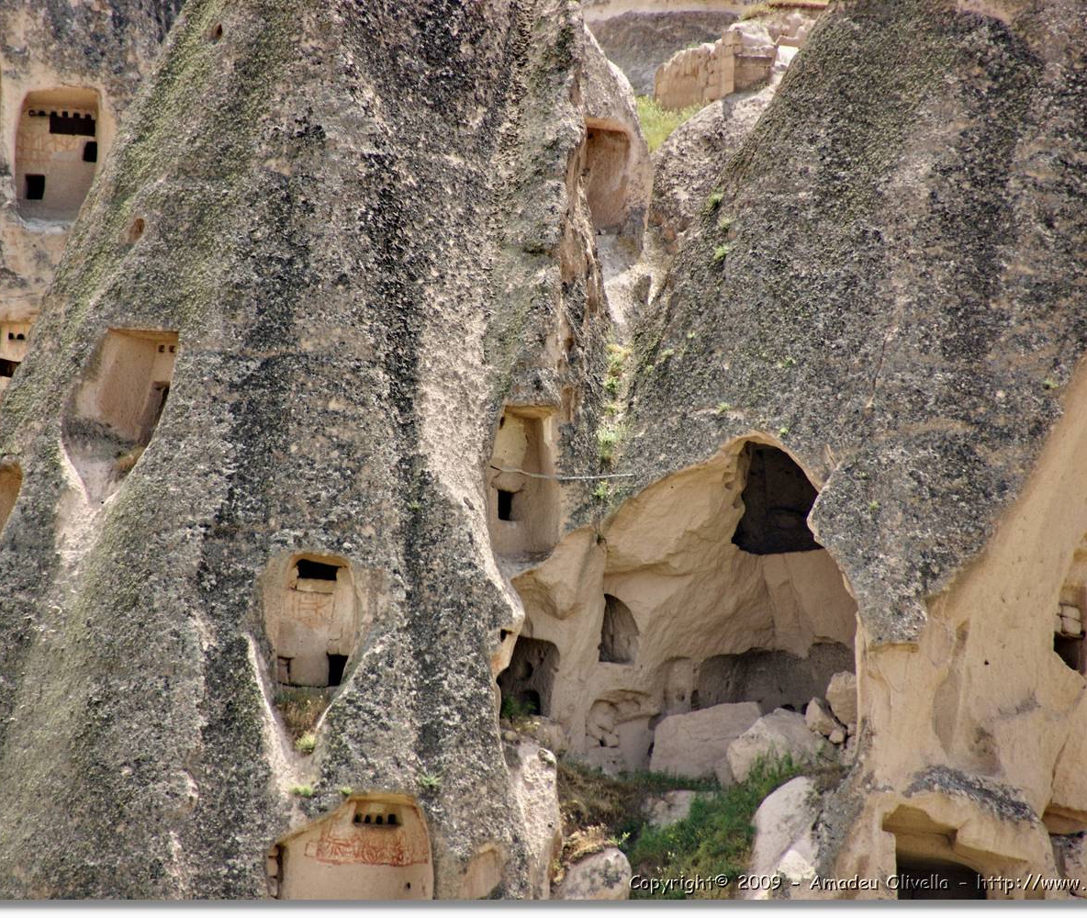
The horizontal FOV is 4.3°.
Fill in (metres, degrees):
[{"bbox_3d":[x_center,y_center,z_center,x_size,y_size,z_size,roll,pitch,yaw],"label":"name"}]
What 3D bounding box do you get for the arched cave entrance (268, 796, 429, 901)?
[{"bbox_3d":[-2.417,5.037,179.500,2.050,1.700,0.800,0,-6,0],"label":"arched cave entrance"}]

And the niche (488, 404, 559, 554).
[{"bbox_3d":[-0.246,0.294,182.500,0.820,1.850,0.700,2,-6,-18],"label":"niche"}]

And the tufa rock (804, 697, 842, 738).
[{"bbox_3d":[3.569,3.296,183.000,0.460,0.500,0.450,0,-6,0],"label":"tufa rock"}]

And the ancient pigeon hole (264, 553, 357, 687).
[{"bbox_3d":[-2.939,2.051,181.000,1.200,1.680,0.700,0,-6,3],"label":"ancient pigeon hole"}]

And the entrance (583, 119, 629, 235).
[{"bbox_3d":[0.809,-3.762,191.000,0.720,1.480,0.600,1,-6,-12],"label":"entrance"}]

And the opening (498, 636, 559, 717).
[{"bbox_3d":[-0.214,2.796,184.000,0.820,1.020,0.800,1,-6,-12],"label":"opening"}]

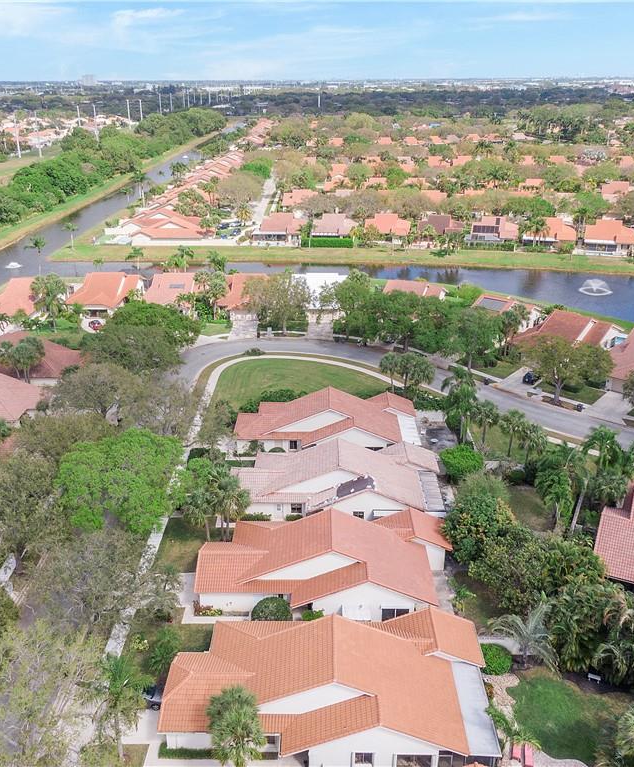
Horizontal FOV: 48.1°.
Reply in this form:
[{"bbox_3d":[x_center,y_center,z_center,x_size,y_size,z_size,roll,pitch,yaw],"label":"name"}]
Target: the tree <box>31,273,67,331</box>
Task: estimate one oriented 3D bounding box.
[{"bbox_3d":[-50.575,-14.900,134.090,5.900,11.100,5.900,0,23,0],"label":"tree"}]

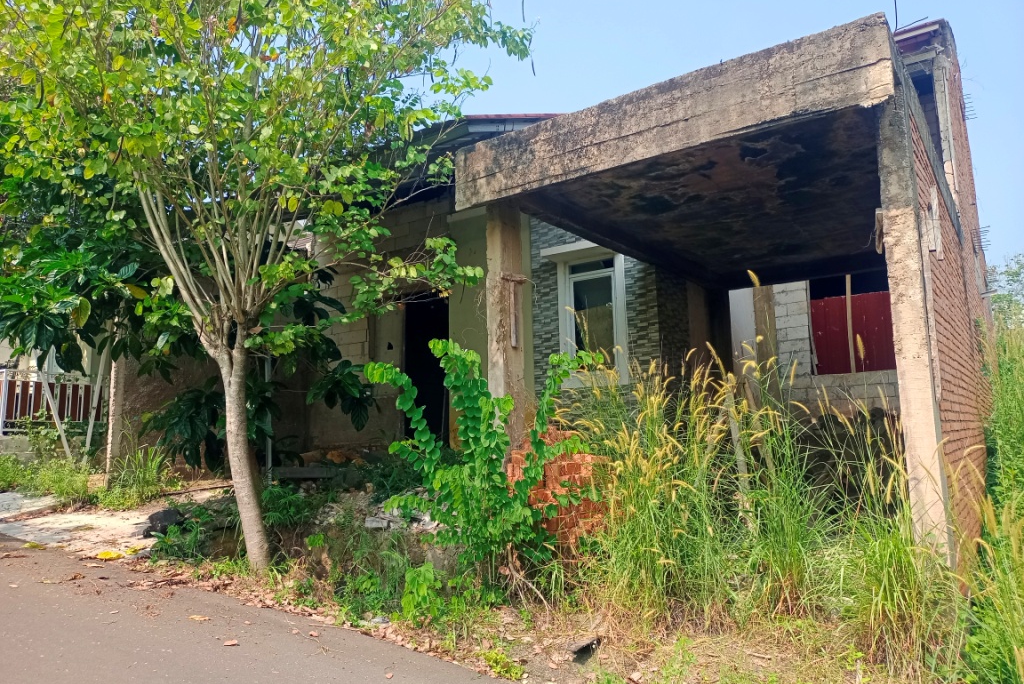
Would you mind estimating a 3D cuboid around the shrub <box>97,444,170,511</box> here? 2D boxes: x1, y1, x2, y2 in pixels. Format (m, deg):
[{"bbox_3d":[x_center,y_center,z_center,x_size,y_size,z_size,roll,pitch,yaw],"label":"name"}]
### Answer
[{"bbox_3d":[-5.016,1.796,9.800,0.960,0.870,0.850,-1,-7,0],"label":"shrub"}]

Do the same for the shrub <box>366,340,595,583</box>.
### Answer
[{"bbox_3d":[-0.277,1.050,6.500,1.960,2.130,1.650,-1,-7,0],"label":"shrub"}]

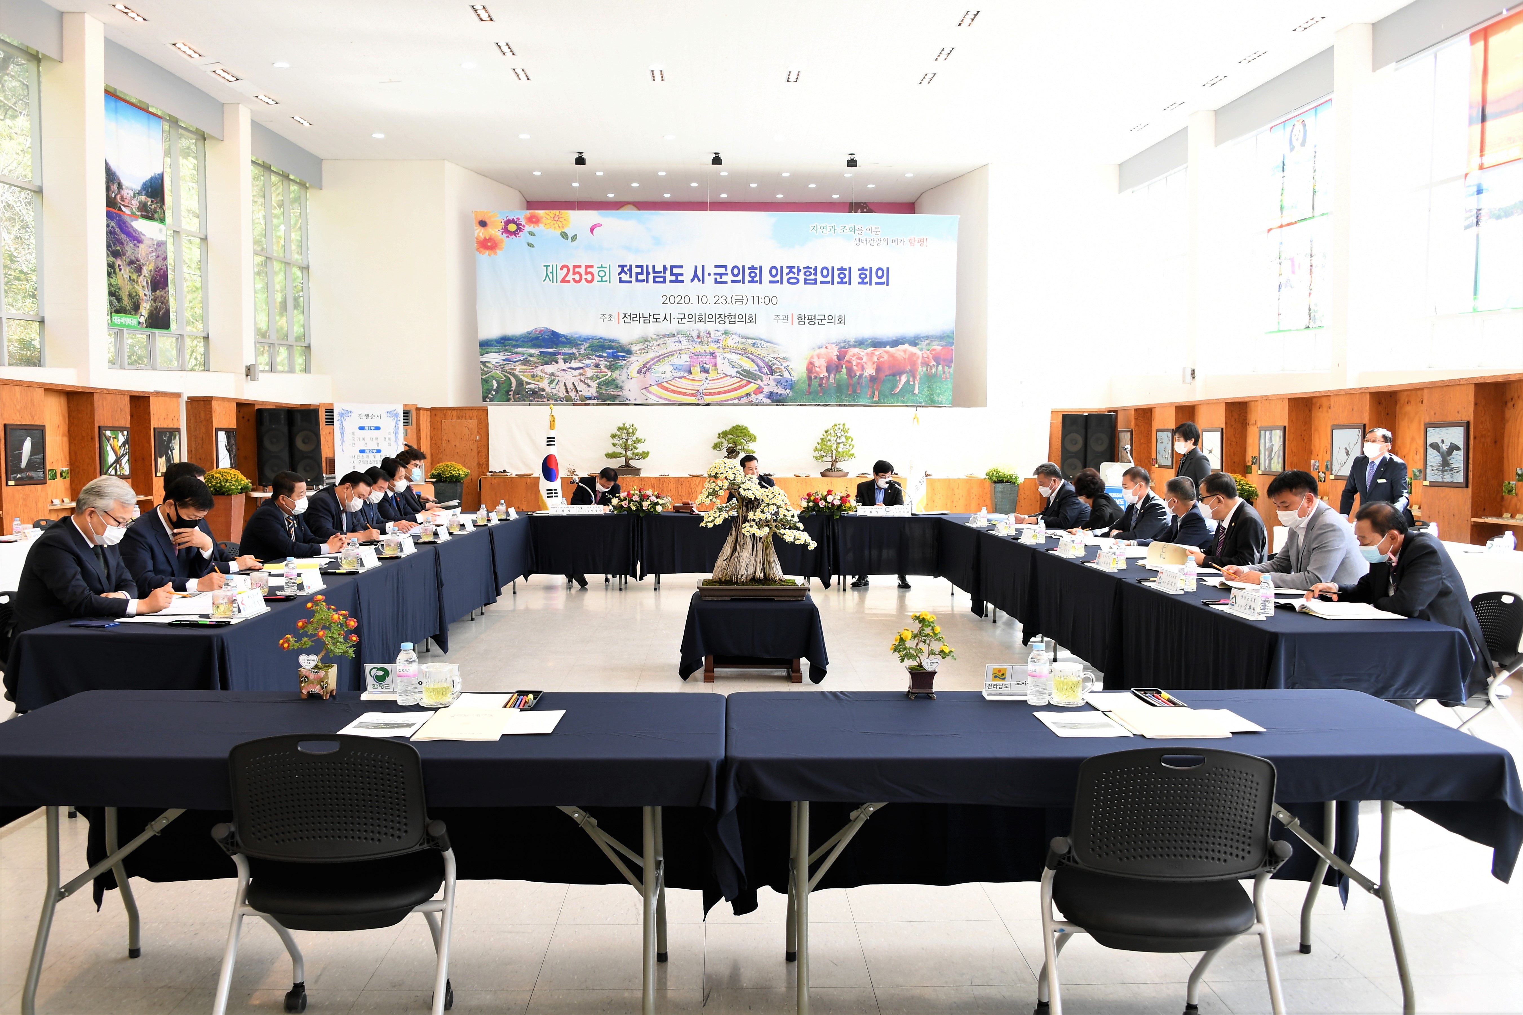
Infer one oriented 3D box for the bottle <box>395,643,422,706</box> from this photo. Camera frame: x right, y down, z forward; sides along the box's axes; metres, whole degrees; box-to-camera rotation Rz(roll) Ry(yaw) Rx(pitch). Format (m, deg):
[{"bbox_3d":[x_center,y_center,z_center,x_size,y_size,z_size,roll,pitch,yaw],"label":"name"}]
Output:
[{"bbox_3d":[-1.006,0.474,3.369,0.061,0.170,0.061,0,3,-2],"label":"bottle"}]

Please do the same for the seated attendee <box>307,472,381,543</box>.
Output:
[{"bbox_3d":[-3.037,0.352,8.432,0.680,1.240,0.510,1,3,6],"label":"seated attendee"}]

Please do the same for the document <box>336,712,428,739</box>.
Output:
[{"bbox_3d":[-0.945,0.546,2.989,0.185,0.005,0.260,0,3,-2],"label":"document"}]

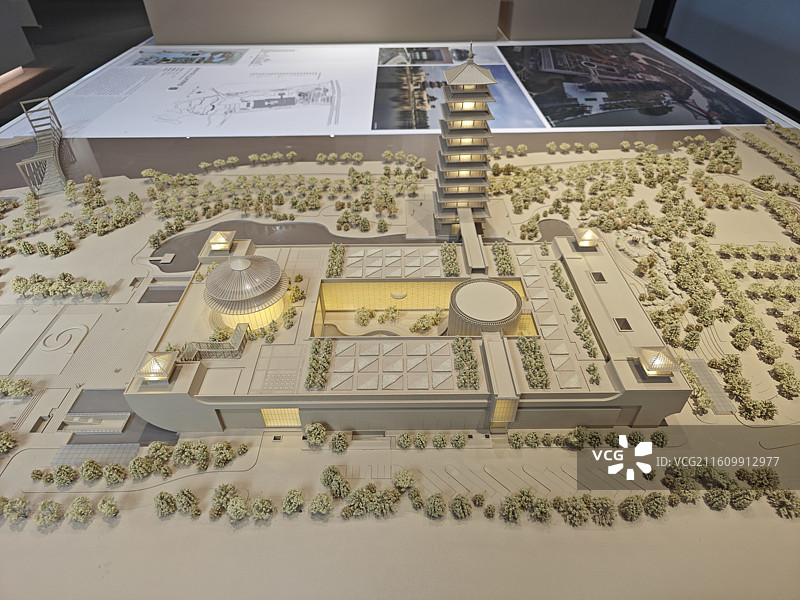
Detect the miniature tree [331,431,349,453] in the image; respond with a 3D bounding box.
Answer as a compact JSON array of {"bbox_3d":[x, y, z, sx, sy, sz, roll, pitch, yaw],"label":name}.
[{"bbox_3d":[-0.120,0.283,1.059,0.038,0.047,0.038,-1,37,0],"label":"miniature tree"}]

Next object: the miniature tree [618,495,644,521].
[{"bbox_3d":[0.351,0.315,0.806,0.038,0.041,0.038,24,44,29],"label":"miniature tree"}]

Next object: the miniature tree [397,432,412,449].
[{"bbox_3d":[0.008,0.252,0.954,0.025,0.031,0.025,0,38,-1],"label":"miniature tree"}]

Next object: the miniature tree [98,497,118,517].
[{"bbox_3d":[-0.449,0.318,0.818,0.030,0.032,0.030,-31,47,-34],"label":"miniature tree"}]

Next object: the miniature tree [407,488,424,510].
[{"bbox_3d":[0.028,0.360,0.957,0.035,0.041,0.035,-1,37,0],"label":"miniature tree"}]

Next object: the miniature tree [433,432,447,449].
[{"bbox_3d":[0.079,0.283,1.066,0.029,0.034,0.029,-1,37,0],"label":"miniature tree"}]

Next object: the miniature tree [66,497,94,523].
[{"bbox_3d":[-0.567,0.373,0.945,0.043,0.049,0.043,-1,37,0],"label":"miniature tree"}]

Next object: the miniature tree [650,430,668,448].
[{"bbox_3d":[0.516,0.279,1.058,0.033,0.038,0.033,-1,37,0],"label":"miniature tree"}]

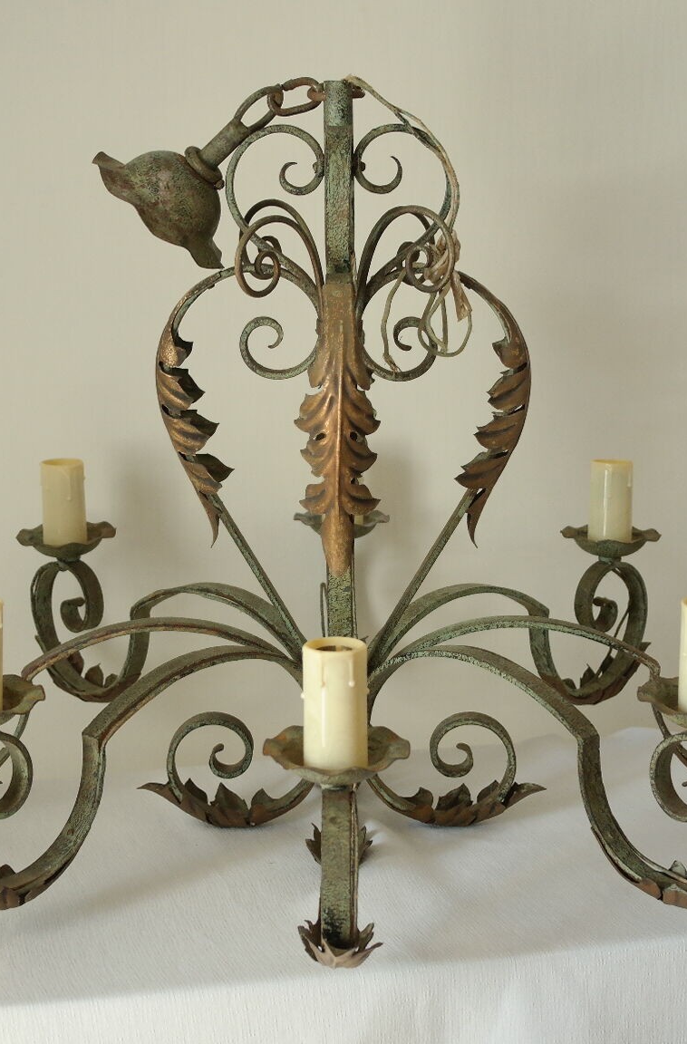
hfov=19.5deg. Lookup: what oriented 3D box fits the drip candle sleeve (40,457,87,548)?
[{"bbox_3d":[-0.194,-0.010,1.389,0.030,0.062,0.030,0,12,0],"label":"drip candle sleeve"}]

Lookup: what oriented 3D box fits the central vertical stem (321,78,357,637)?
[{"bbox_3d":[-0.003,-0.076,1.183,0.017,0.361,0.017,0,13,0],"label":"central vertical stem"}]

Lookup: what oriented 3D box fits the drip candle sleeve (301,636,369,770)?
[{"bbox_3d":[-0.004,0.088,0.949,0.030,0.062,0.030,0,12,0],"label":"drip candle sleeve"}]

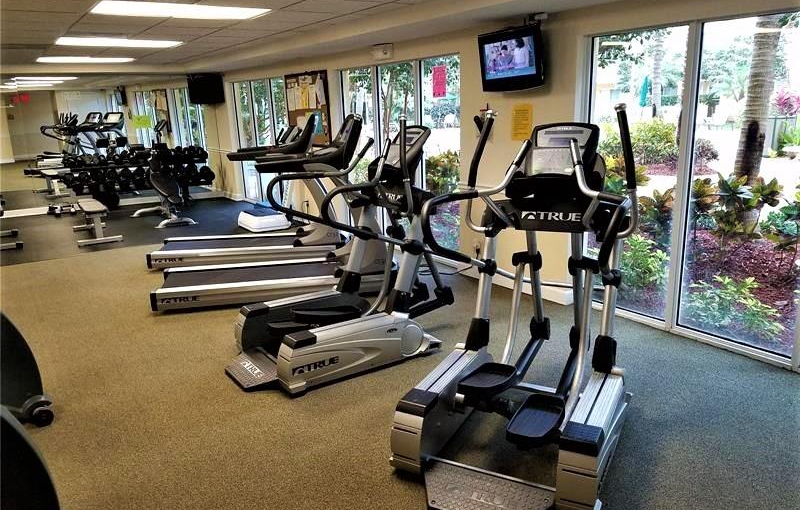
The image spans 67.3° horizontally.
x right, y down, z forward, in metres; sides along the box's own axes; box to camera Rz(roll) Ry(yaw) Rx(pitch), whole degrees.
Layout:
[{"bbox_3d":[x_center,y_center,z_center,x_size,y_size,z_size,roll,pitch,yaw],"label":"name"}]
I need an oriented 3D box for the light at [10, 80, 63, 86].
[{"bbox_3d":[-8.787,-4.176,14.546,1.220,0.070,0.610,-12,17,-33],"label":"light"}]

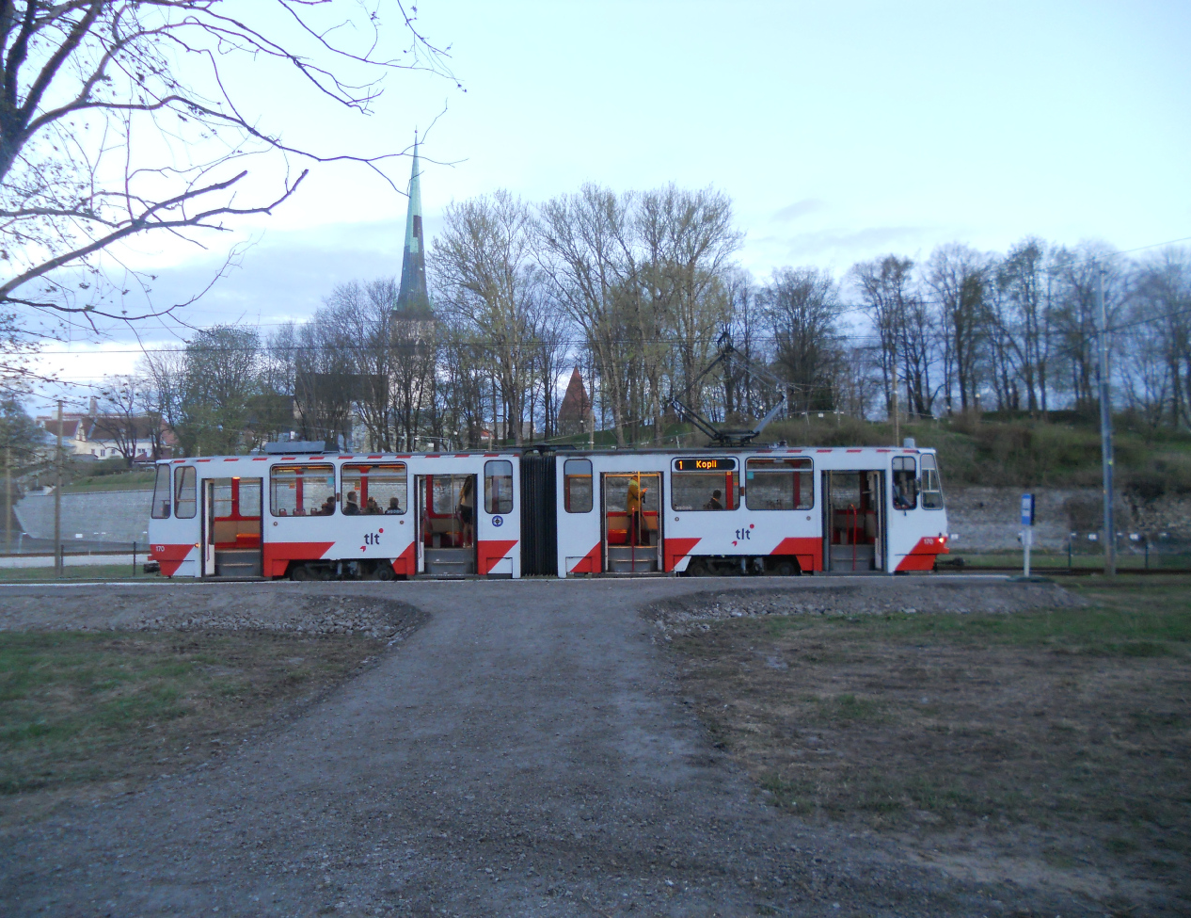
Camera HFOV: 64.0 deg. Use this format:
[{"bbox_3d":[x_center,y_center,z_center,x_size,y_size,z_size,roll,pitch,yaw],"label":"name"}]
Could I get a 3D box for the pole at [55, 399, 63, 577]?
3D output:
[{"bbox_3d":[-17.802,0.949,31.643,0.180,5.870,0.180,1,-3,-29],"label":"pole"}]

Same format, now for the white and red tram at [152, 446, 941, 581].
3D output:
[{"bbox_3d":[-1.200,1.310,21.850,18.100,3.150,2.200,-1,-3,3],"label":"white and red tram"}]

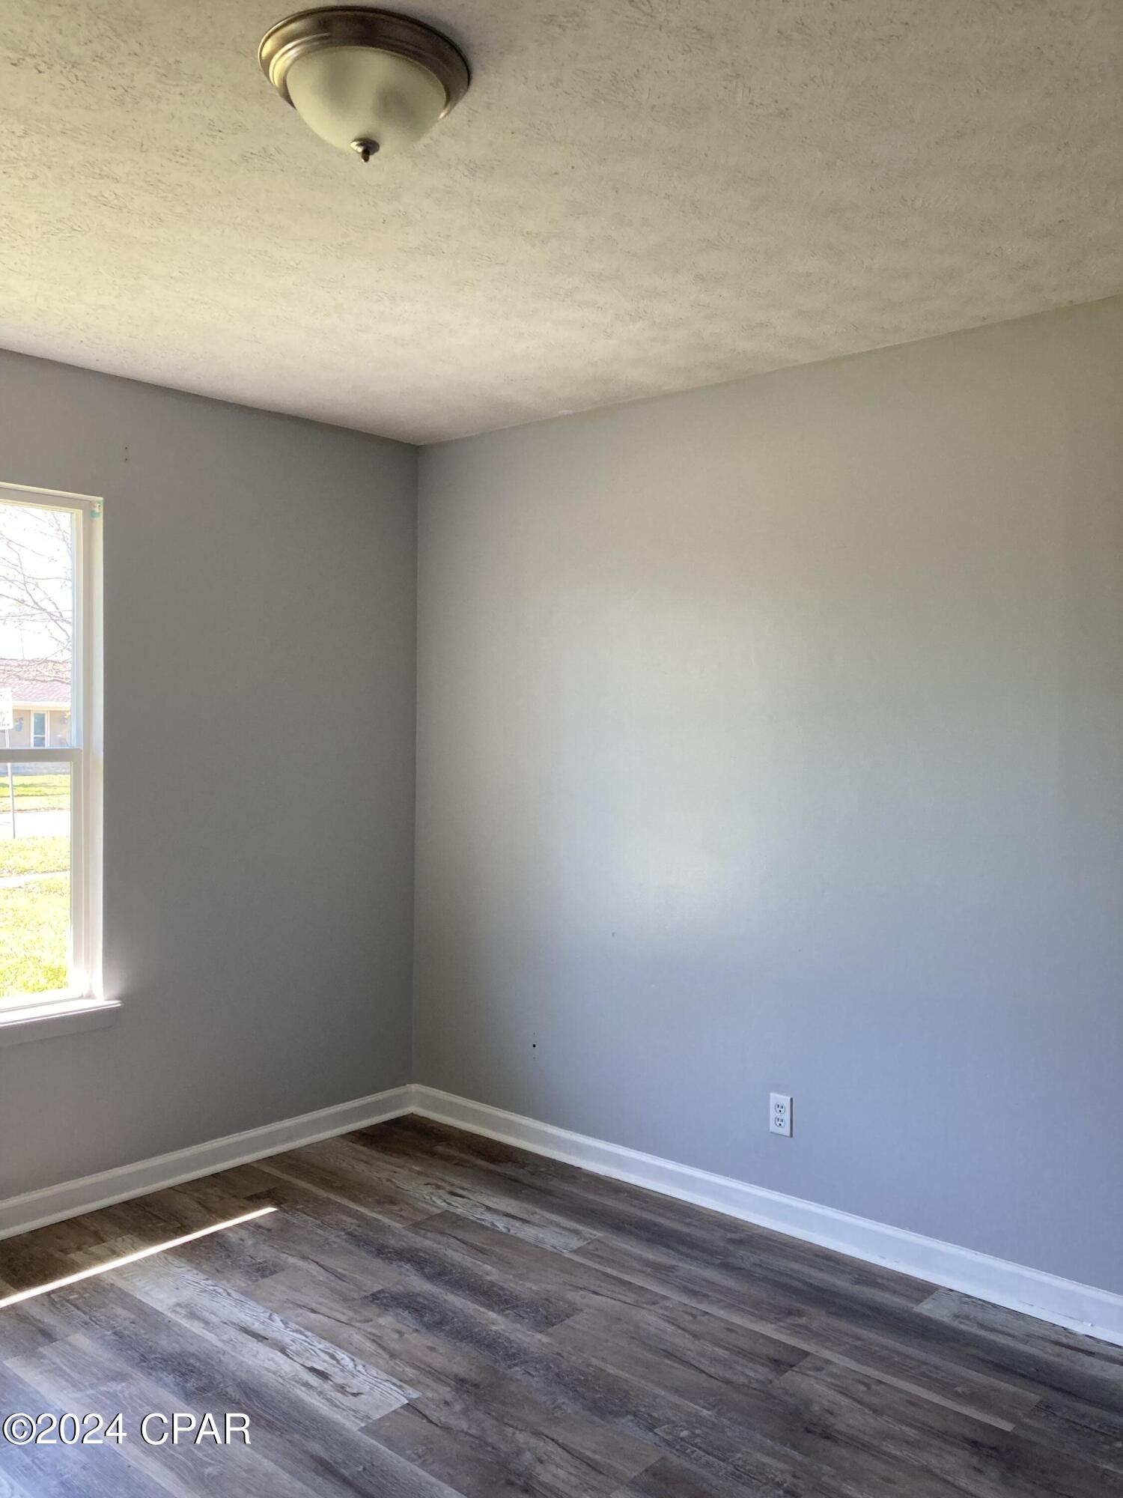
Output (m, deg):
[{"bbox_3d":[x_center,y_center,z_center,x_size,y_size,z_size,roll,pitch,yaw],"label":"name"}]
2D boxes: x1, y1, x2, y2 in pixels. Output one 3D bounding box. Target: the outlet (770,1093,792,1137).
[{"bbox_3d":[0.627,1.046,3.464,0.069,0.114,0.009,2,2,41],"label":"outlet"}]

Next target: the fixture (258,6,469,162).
[{"bbox_3d":[-0.303,-0.981,1.872,0.322,0.148,0.322,1,1,0],"label":"fixture"}]

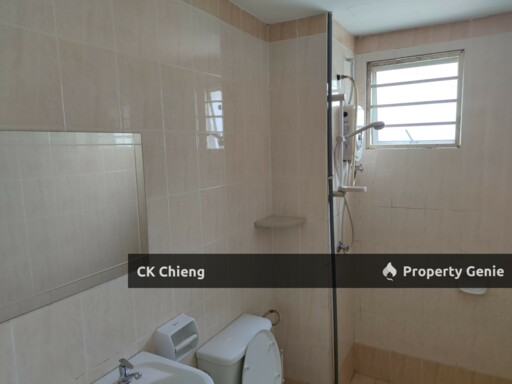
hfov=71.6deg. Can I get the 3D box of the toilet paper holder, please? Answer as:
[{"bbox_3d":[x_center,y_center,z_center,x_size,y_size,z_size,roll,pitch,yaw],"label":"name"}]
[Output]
[{"bbox_3d":[-0.312,0.596,1.440,0.085,0.133,0.158,3,9,30],"label":"toilet paper holder"}]

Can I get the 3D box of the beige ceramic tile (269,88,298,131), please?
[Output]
[{"bbox_3d":[0.165,-0.465,2.051,0.182,0.254,0.010,3,9,30],"label":"beige ceramic tile"}]

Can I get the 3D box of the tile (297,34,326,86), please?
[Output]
[{"bbox_3d":[0.310,-0.724,1.959,0.172,0.258,0.010,3,9,30],"label":"tile"}]

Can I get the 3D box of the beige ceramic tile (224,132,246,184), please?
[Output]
[{"bbox_3d":[-0.105,-0.170,1.804,0.010,0.254,0.197,3,9,30],"label":"beige ceramic tile"}]

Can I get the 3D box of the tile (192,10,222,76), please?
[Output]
[{"bbox_3d":[-0.219,-0.655,1.577,0.010,0.257,0.198,3,9,30],"label":"tile"}]

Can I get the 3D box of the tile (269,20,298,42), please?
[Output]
[{"bbox_3d":[0.152,-0.905,2.007,0.175,0.105,0.010,3,9,30],"label":"tile"}]

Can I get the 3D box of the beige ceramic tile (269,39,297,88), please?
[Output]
[{"bbox_3d":[0.155,-0.732,2.048,0.184,0.258,0.010,3,9,30],"label":"beige ceramic tile"}]

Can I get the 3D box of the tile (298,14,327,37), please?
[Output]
[{"bbox_3d":[0.305,-0.891,1.906,0.171,0.104,0.010,3,9,30],"label":"tile"}]

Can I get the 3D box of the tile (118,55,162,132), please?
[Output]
[{"bbox_3d":[-0.410,-0.349,1.268,0.010,0.254,0.197,3,9,30],"label":"tile"}]

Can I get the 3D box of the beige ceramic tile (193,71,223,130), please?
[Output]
[{"bbox_3d":[-0.211,-0.397,1.604,0.010,0.254,0.197,3,9,30],"label":"beige ceramic tile"}]

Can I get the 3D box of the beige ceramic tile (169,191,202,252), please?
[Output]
[{"bbox_3d":[-0.297,0.131,1.501,0.010,0.254,0.197,3,9,30],"label":"beige ceramic tile"}]

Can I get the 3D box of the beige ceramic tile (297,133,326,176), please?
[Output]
[{"bbox_3d":[0.320,-0.208,2.014,0.175,0.257,0.010,3,9,30],"label":"beige ceramic tile"}]

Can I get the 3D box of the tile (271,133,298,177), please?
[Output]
[{"bbox_3d":[0.169,-0.216,2.101,0.175,0.257,0.010,3,9,30],"label":"tile"}]

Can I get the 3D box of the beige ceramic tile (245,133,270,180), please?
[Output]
[{"bbox_3d":[0.006,-0.197,1.992,0.010,0.254,0.241,3,9,30],"label":"beige ceramic tile"}]

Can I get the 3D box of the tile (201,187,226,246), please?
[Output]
[{"bbox_3d":[-0.201,0.110,1.681,0.010,0.257,0.198,3,9,30],"label":"tile"}]

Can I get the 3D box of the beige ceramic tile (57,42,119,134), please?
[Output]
[{"bbox_3d":[-0.514,-0.326,1.108,0.010,0.256,0.199,3,9,30],"label":"beige ceramic tile"}]

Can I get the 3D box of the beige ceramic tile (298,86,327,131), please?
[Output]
[{"bbox_3d":[0.318,-0.469,1.994,0.172,0.256,0.010,3,9,30],"label":"beige ceramic tile"}]

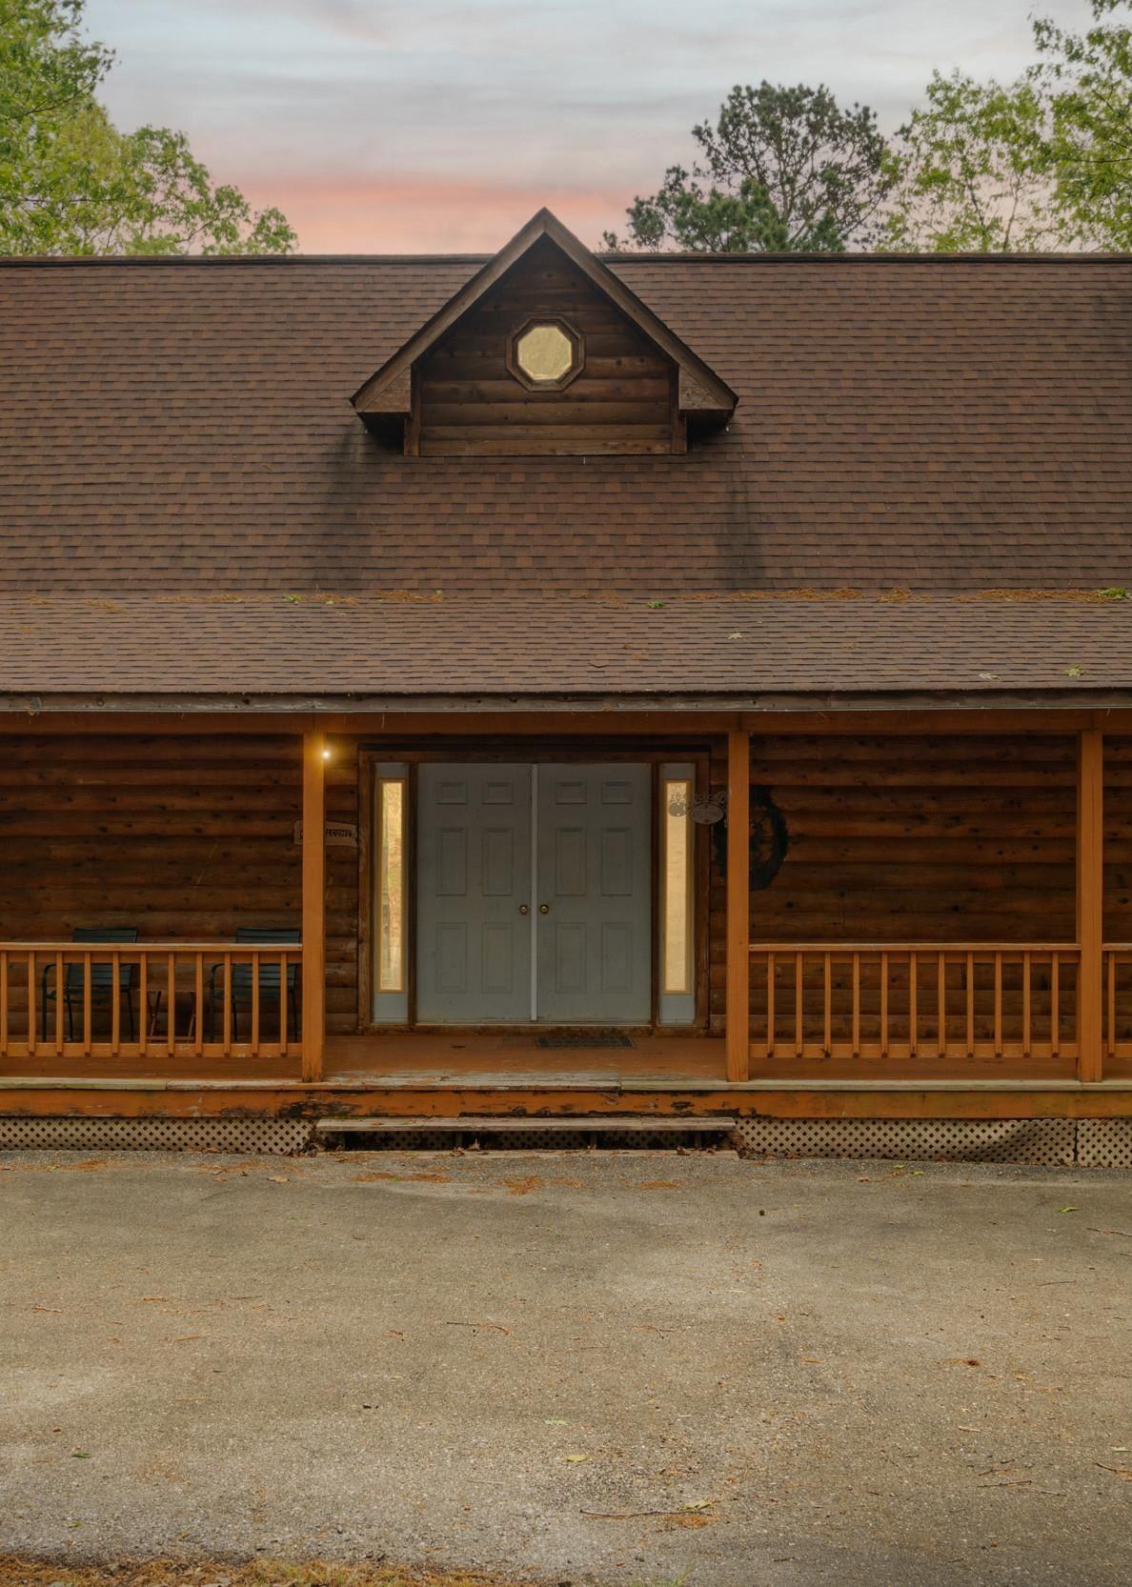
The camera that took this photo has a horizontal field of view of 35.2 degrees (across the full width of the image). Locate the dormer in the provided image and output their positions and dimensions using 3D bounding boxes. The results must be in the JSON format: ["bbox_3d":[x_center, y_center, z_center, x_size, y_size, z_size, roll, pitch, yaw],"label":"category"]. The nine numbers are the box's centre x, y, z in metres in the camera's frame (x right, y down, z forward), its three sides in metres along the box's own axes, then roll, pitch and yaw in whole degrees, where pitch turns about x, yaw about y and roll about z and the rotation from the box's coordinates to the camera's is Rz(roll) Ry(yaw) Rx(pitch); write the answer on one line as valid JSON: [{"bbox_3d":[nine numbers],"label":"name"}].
[{"bbox_3d":[-0.190,-3.980,16.350,3.280,2.050,2.250,0,0,0],"label":"dormer"}]

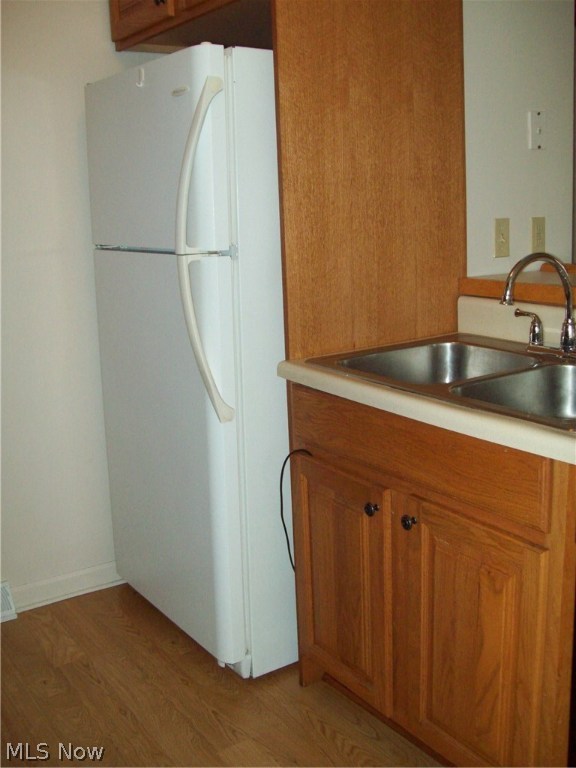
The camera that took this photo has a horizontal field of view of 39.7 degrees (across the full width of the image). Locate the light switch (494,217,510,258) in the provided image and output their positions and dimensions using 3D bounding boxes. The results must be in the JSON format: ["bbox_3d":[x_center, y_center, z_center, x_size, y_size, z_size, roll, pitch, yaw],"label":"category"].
[{"bbox_3d":[0.649,-0.437,2.397,0.070,0.114,0.015,-8,13,-29],"label":"light switch"}]

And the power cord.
[{"bbox_3d":[0.020,0.340,2.075,0.050,0.355,0.105,-8,13,-29],"label":"power cord"}]

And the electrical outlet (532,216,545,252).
[{"bbox_3d":[0.779,-0.459,2.472,0.070,0.114,0.010,-8,13,-29],"label":"electrical outlet"}]

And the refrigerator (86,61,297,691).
[{"bbox_3d":[-0.121,-0.076,2.514,0.736,1.680,0.745,-9,13,-33],"label":"refrigerator"}]

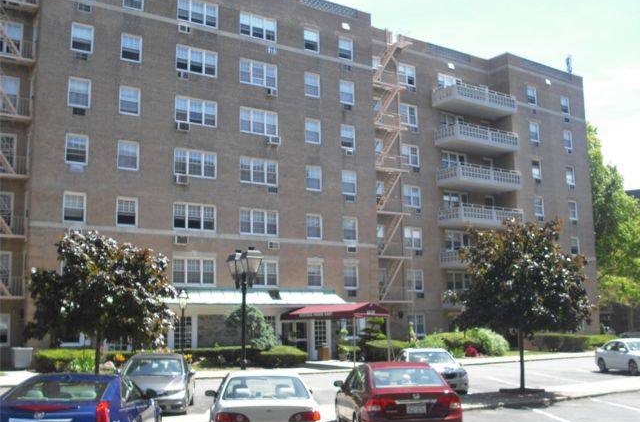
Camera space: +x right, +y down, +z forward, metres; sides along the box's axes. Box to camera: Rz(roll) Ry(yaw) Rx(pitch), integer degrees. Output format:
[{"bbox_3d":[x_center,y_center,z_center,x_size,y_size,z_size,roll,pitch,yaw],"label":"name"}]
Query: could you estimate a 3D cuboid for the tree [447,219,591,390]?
[{"bbox_3d":[6.202,2.892,21.842,4.462,5.159,4.462,-1,-9,0],"label":"tree"}]

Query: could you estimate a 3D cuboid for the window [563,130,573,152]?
[{"bbox_3d":[19.789,-5.633,56.058,1.026,1.397,0.150,5,-11,-33],"label":"window"}]

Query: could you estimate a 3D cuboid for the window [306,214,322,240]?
[{"bbox_3d":[-0.293,0.883,39.405,1.041,1.388,0.150,5,-11,-33],"label":"window"}]

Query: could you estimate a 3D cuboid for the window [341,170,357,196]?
[{"bbox_3d":[1.764,-1.681,41.957,1.032,1.418,0.150,5,-11,-33],"label":"window"}]

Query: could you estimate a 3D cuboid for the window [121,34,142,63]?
[{"bbox_3d":[-9.419,-8.159,35.165,1.010,1.360,0.150,5,-11,-32],"label":"window"}]

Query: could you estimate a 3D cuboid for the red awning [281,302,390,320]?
[{"bbox_3d":[0.638,4.977,34.723,2.013,0.677,6.400,5,-11,-33],"label":"red awning"}]

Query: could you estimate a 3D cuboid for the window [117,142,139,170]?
[{"bbox_3d":[-9.493,-2.724,34.870,1.041,1.418,0.150,5,-11,-33],"label":"window"}]

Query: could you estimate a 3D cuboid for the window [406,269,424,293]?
[{"bbox_3d":[6.124,4.492,45.150,1.370,1.360,0.150,5,-11,-32],"label":"window"}]

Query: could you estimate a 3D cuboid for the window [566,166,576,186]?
[{"bbox_3d":[19.050,-2.722,53.369,0.982,1.356,0.150,5,-11,-33],"label":"window"}]

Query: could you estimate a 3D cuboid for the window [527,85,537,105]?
[{"bbox_3d":[16.071,-8.628,53.264,1.025,1.397,0.150,5,-11,-33],"label":"window"}]

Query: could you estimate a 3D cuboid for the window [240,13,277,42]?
[{"bbox_3d":[-3.514,-10.493,40.168,2.379,1.384,0.150,5,-11,-33],"label":"window"}]

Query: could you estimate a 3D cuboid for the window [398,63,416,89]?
[{"bbox_3d":[6.123,-9.410,48.962,1.502,1.431,0.150,5,-11,-33],"label":"window"}]

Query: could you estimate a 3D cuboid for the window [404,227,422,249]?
[{"bbox_3d":[6.211,1.832,46.573,1.476,1.409,0.150,5,-11,-33],"label":"window"}]

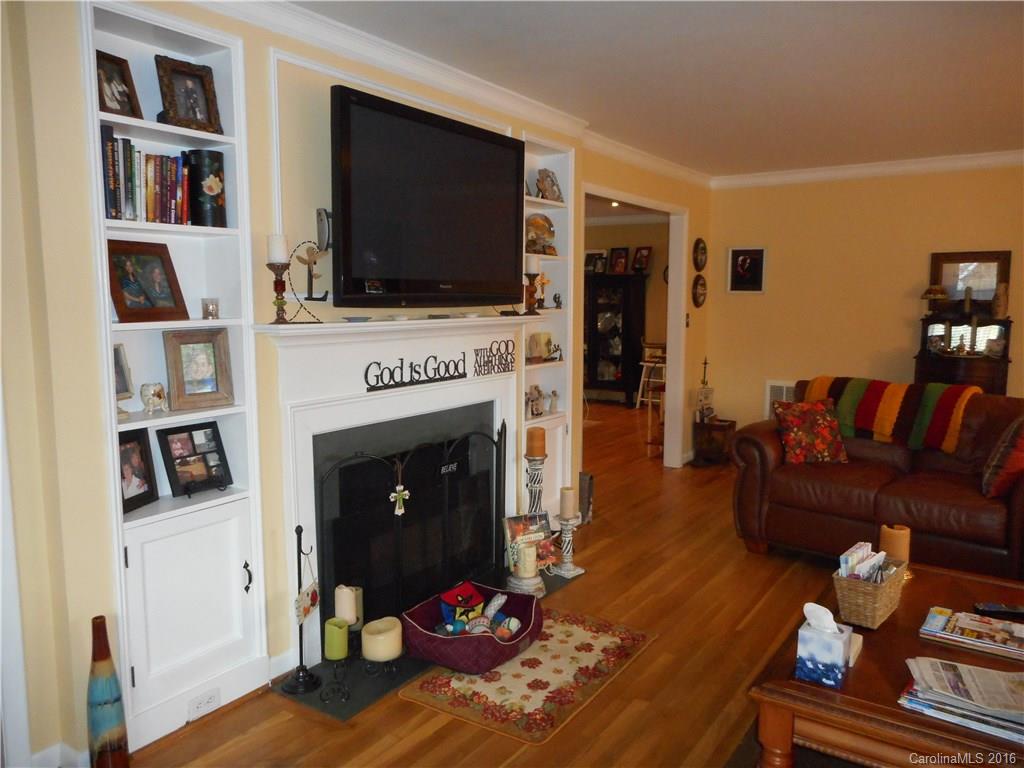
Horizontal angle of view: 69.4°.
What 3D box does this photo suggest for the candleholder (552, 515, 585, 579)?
[{"bbox_3d":[0.296,0.839,3.868,0.130,0.288,0.130,6,9,44],"label":"candleholder"}]

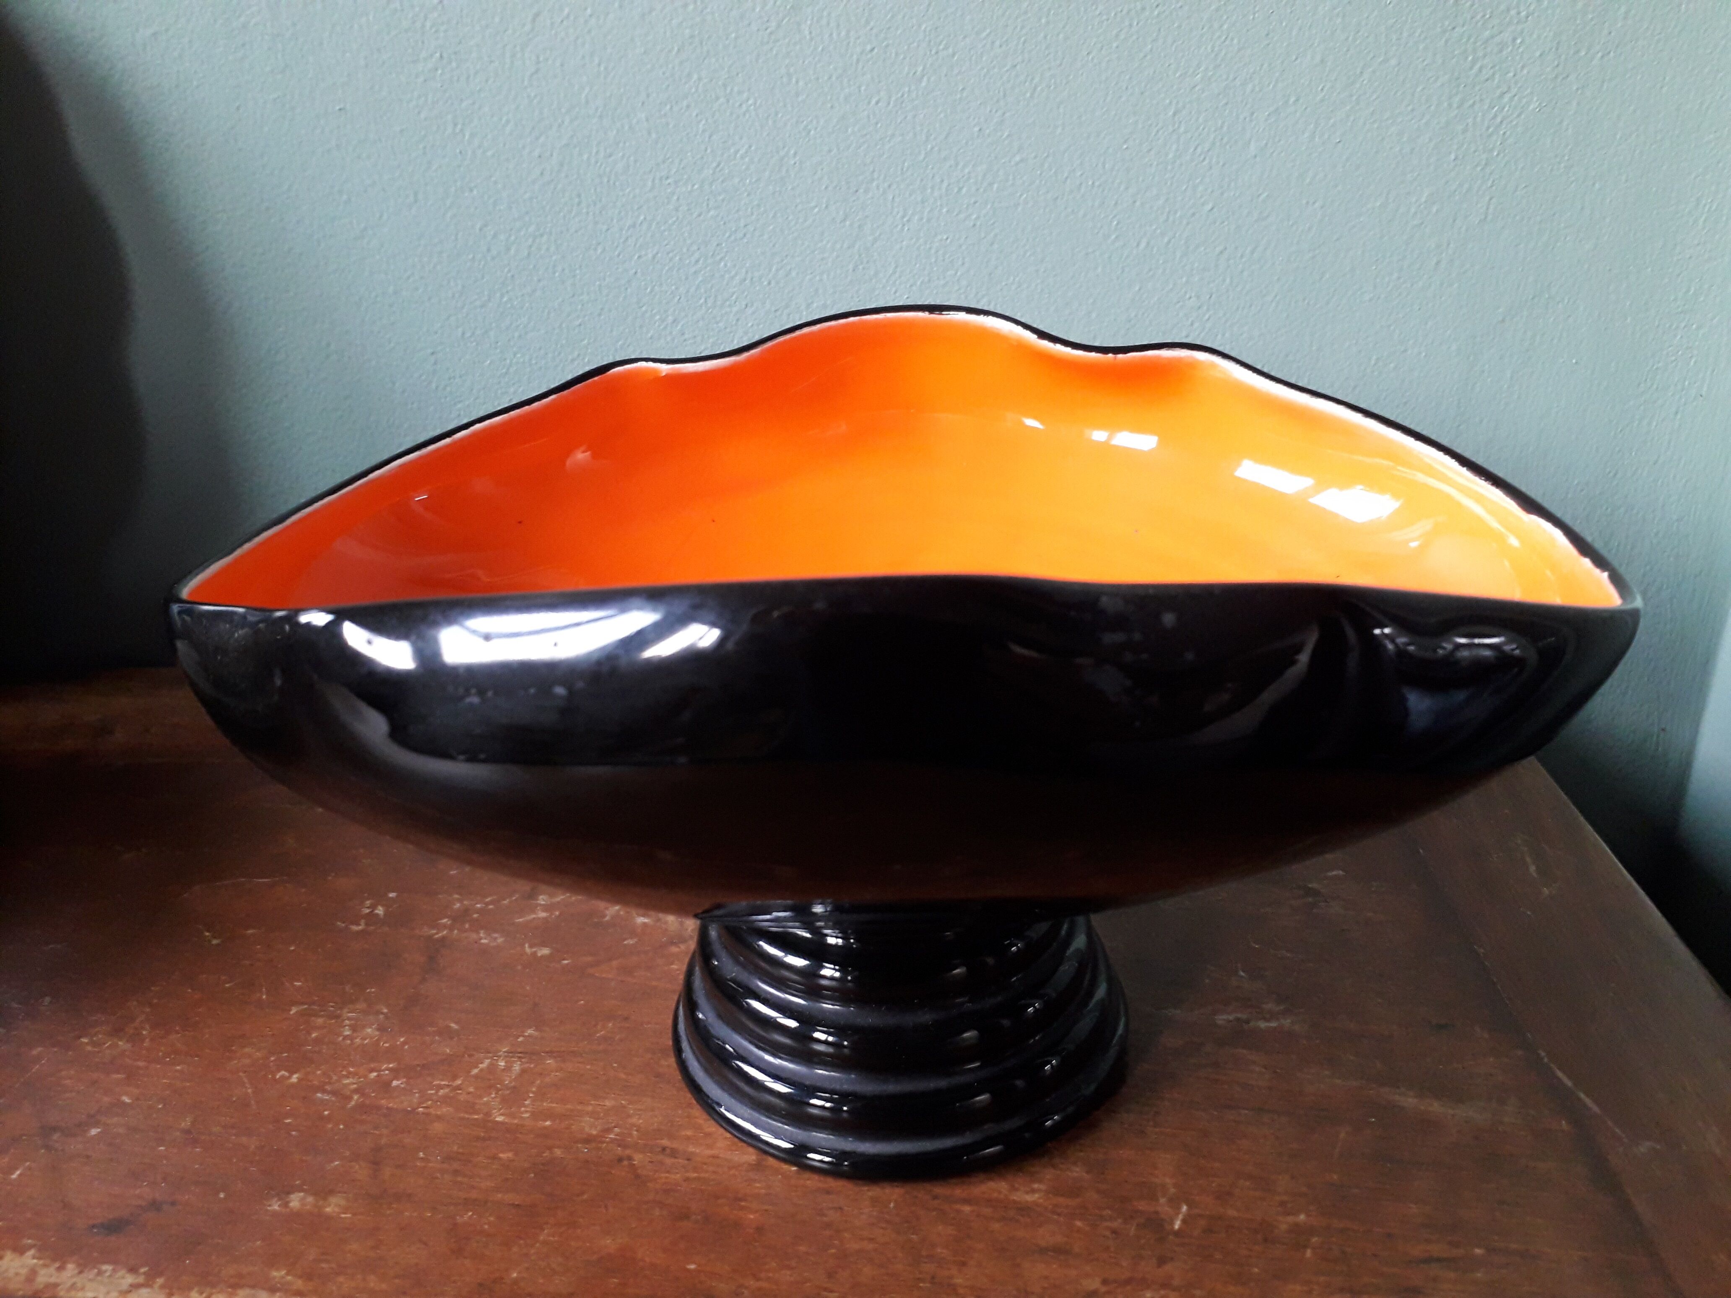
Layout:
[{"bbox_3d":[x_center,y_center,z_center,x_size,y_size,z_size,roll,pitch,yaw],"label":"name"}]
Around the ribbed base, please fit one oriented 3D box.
[{"bbox_3d":[0.009,0.073,0.351,0.121,0.052,0.121,0,23,0],"label":"ribbed base"}]

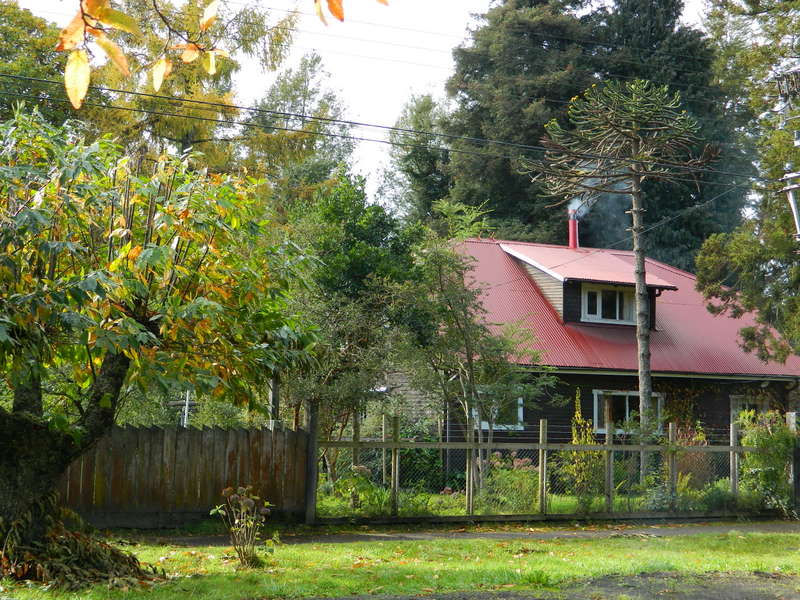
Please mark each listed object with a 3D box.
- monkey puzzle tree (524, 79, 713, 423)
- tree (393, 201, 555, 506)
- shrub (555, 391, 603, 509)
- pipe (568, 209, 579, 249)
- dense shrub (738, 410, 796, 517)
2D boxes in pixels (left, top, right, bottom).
[{"bbox_3d":[4.905,-0.389,29.487,4.208,9.322,4.100,1,-5,0],"label":"monkey puzzle tree"},{"bbox_3d":[1.384,0.976,25.170,3.095,5.821,3.000,1,-5,0],"label":"tree"},{"bbox_3d":[3.234,2.727,23.598,0.860,2.136,0.850,1,-5,0],"label":"shrub"},{"bbox_3d":[4.952,-2.045,37.653,0.250,1.154,0.250,1,-5,0],"label":"pipe"},{"bbox_3d":[6.901,3.061,24.691,1.087,1.973,1.050,1,-5,0],"label":"dense shrub"}]

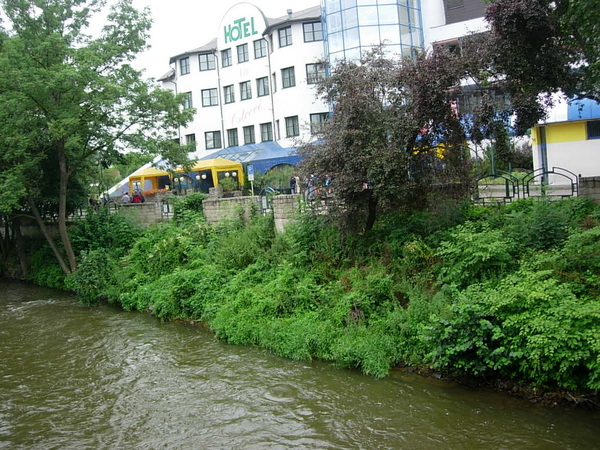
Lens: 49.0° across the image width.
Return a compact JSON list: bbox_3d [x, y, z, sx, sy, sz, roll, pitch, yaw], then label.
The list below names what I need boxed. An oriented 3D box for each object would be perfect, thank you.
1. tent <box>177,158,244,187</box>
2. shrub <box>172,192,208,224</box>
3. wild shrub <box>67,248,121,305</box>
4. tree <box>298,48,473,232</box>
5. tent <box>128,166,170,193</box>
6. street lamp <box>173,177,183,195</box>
[{"bbox_3d":[-8.008,-4.233,57.134,3.000,2.650,6.000,-7,4,-42],"label":"tent"},{"bbox_3d":[-6.593,-0.984,39.300,2.000,1.900,1.700,-5,3,0],"label":"shrub"},{"bbox_3d":[-11.286,2.815,36.000,2.900,3.000,2.600,-5,3,0],"label":"wild shrub"},{"bbox_3d":[3.180,-3.143,24.500,6.300,6.700,5.800,-5,3,0],"label":"tree"},{"bbox_3d":[-14.989,-4.251,65.826,3.000,2.650,3.000,-7,4,-42],"label":"tent"},{"bbox_3d":[-9.636,-2.658,53.063,0.800,2.500,0.400,-5,3,0],"label":"street lamp"}]

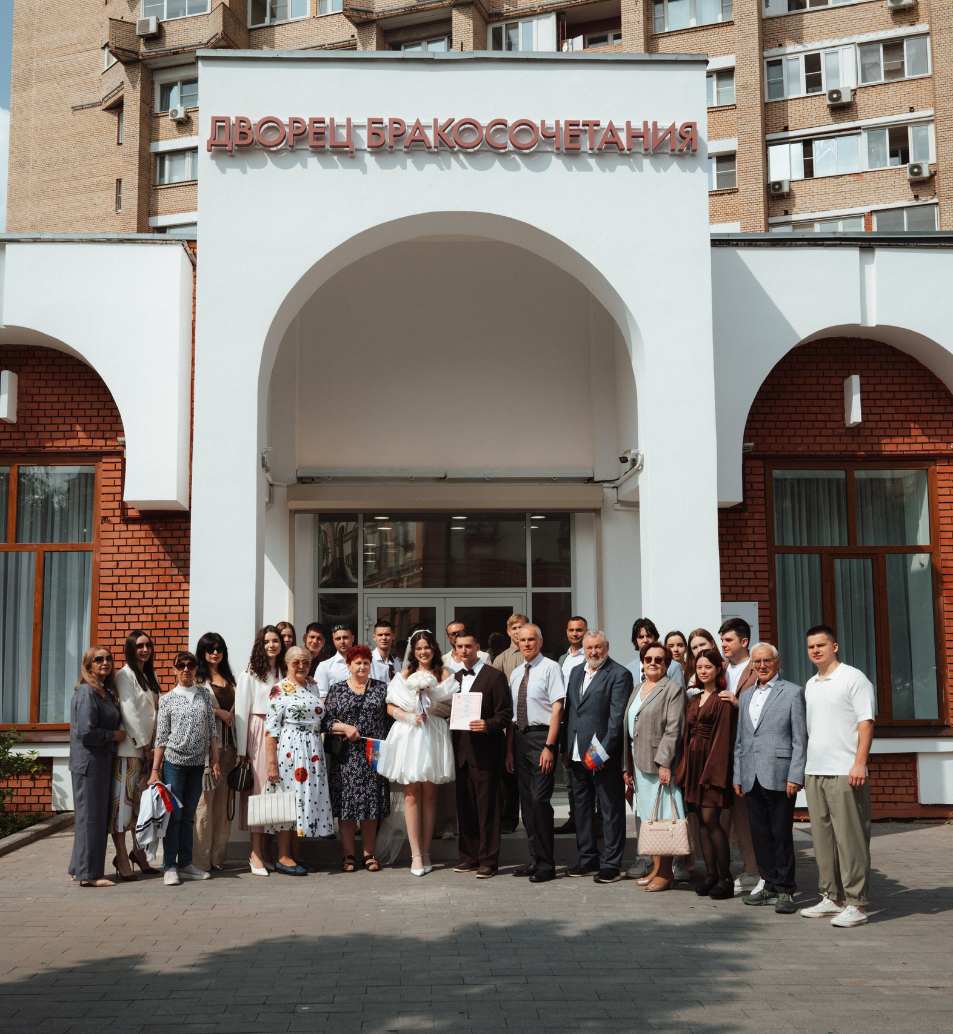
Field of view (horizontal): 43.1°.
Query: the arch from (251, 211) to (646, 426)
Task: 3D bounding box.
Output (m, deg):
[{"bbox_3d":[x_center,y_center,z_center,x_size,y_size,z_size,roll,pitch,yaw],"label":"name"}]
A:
[{"bbox_3d":[-0.240,-1.655,10.430,3.300,1.870,0.580,0,-6,-1],"label":"arch"}]

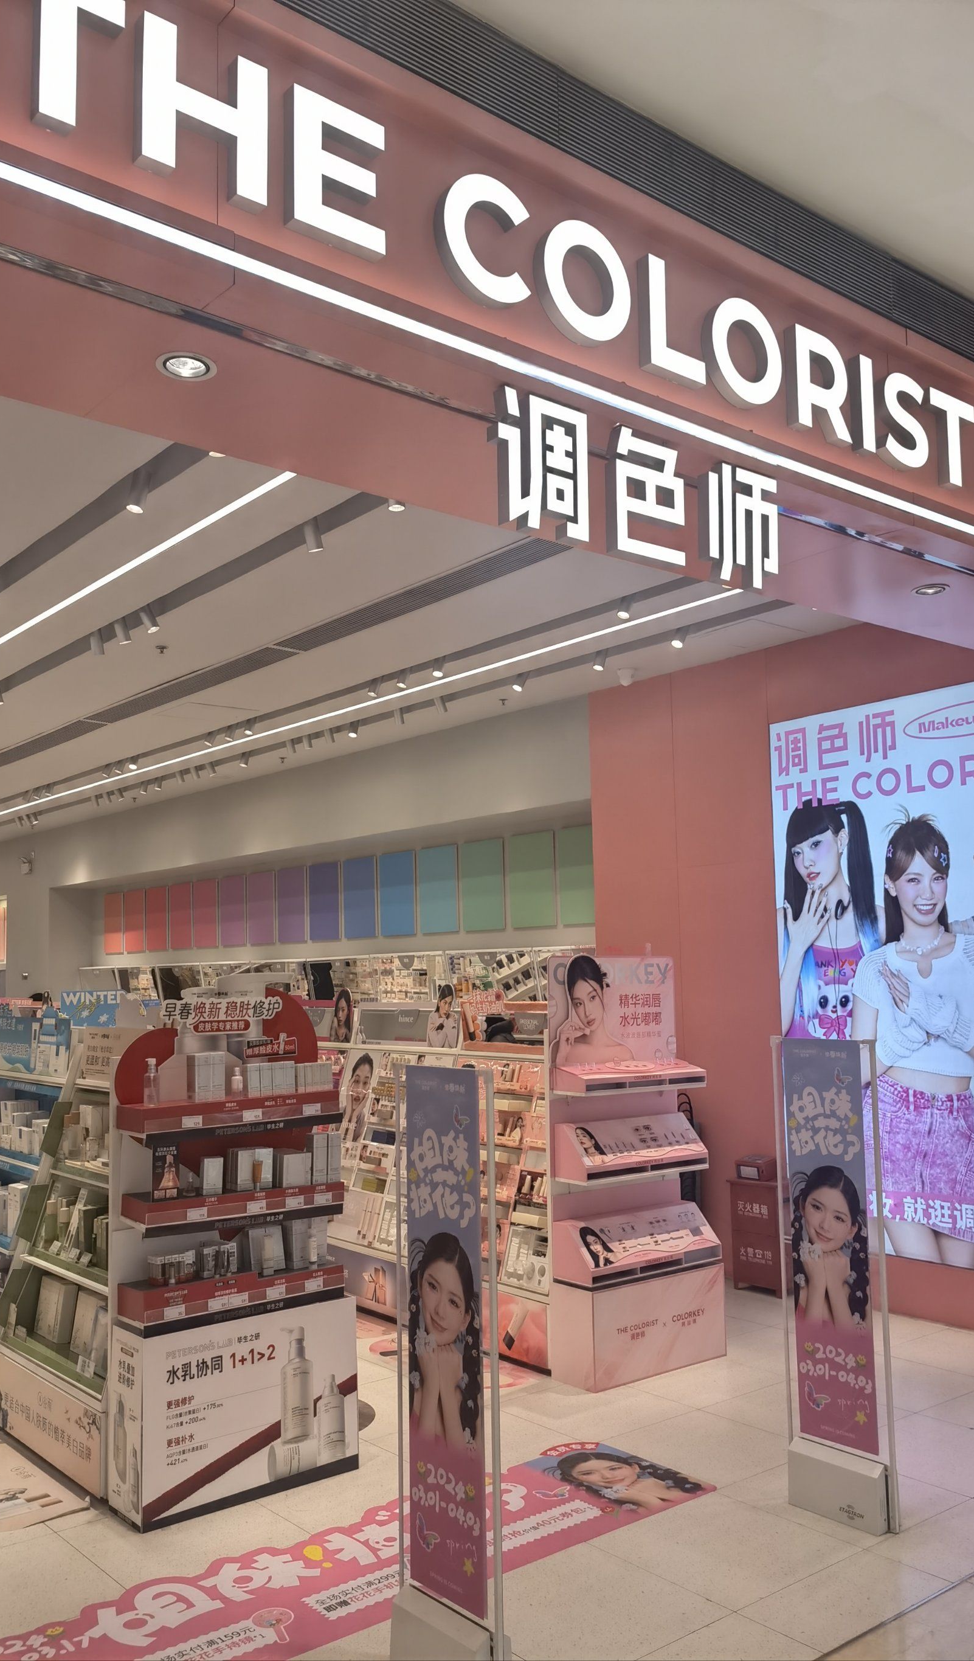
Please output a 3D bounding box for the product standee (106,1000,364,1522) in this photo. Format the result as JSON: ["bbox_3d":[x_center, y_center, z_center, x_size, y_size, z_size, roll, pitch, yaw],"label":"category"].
[{"bbox_3d":[-0.887,1.443,4.620,0.837,1.722,0.280,4,-8,-39],"label":"product standee"}]

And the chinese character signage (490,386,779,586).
[{"bbox_3d":[0.412,-0.853,3.350,1.022,0.335,0.043,4,-8,-39],"label":"chinese character signage"}]

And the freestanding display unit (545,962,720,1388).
[{"bbox_3d":[0.674,1.493,5.916,0.814,1.840,0.305,4,-8,-39],"label":"freestanding display unit"}]

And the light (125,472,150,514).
[{"bbox_3d":[-1.282,-1.251,4.787,0.075,0.165,0.075,17,-7,-36],"label":"light"}]

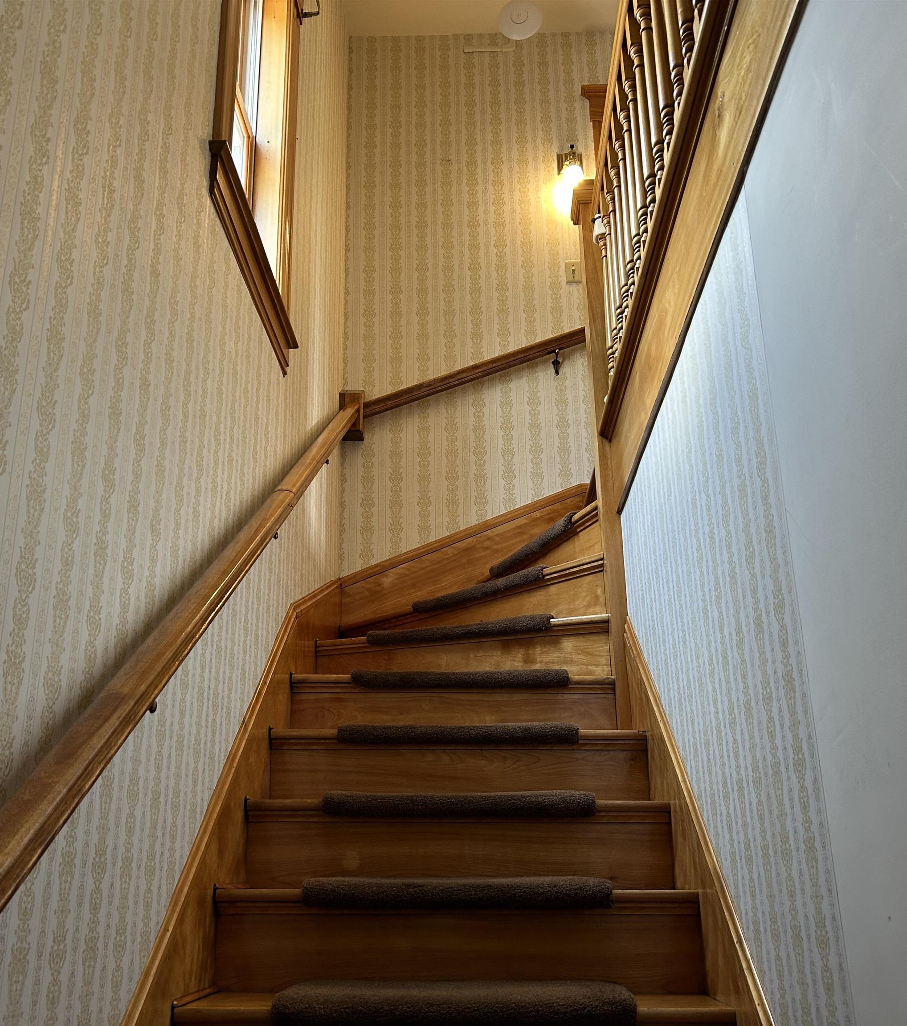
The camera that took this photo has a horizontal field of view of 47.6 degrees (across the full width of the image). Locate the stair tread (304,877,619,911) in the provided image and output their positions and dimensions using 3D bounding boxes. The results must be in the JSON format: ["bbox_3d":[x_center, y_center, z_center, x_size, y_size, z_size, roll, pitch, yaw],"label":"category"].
[{"bbox_3d":[0.011,0.806,2.179,0.628,0.057,0.225,-1,-20,1],"label":"stair tread"}]

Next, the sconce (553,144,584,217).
[{"bbox_3d":[0.551,-1.597,4.735,0.120,0.300,0.190,-1,-20,1],"label":"sconce"}]

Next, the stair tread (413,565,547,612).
[{"bbox_3d":[0.155,0.291,3.601,0.225,0.057,0.646,16,-26,-40],"label":"stair tread"}]

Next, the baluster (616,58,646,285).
[{"bbox_3d":[0.475,-0.883,2.744,0.032,0.804,0.032,-1,-20,1],"label":"baluster"}]

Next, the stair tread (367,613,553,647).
[{"bbox_3d":[0.054,0.405,3.348,0.630,0.057,0.225,-8,-21,21],"label":"stair tread"}]

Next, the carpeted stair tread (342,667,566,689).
[{"bbox_3d":[0.022,0.509,3.065,0.642,0.057,0.225,-1,-20,1],"label":"carpeted stair tread"}]

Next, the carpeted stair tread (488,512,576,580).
[{"bbox_3d":[0.378,0.134,3.732,0.225,0.057,0.683,6,-21,-19],"label":"carpeted stair tread"}]

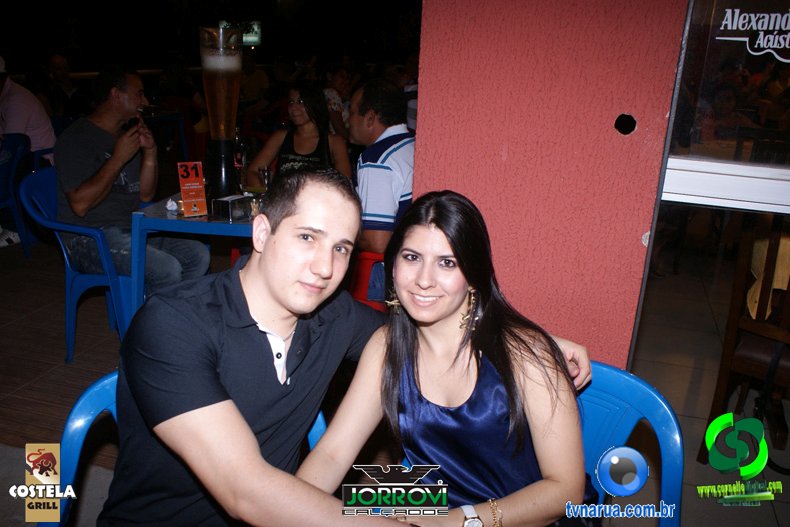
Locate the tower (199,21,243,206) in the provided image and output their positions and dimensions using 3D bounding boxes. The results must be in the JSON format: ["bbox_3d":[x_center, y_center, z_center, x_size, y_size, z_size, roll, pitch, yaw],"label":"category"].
[{"bbox_3d":[-0.753,-0.641,2.877,0.180,0.745,0.180,3,18,0],"label":"tower"}]

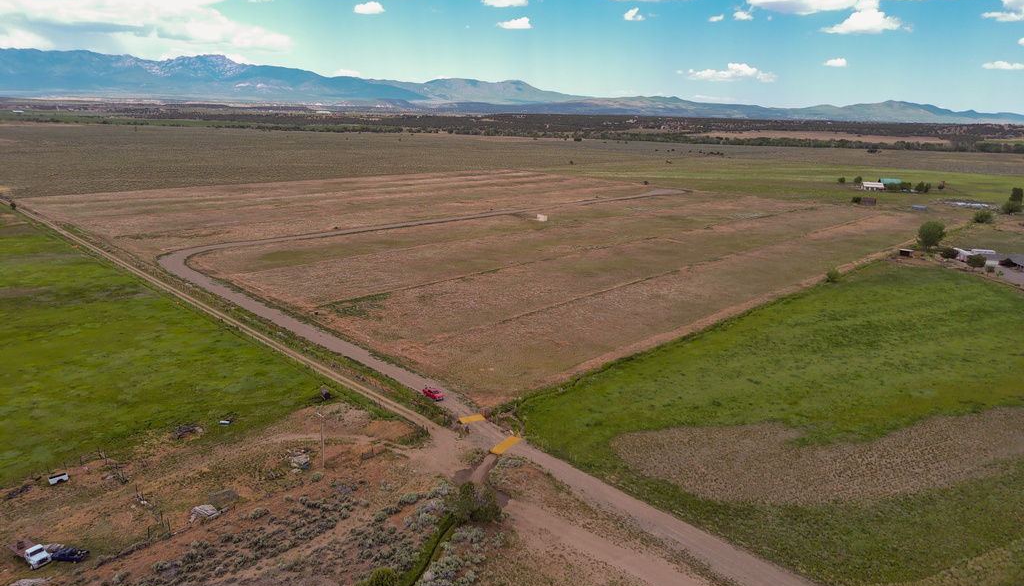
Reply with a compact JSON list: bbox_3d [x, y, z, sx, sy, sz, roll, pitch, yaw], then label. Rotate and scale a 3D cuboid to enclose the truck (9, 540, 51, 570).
[{"bbox_3d":[-64.983,34.719,91.578,6.450,2.050,2.150,11,18,31],"label":"truck"}]

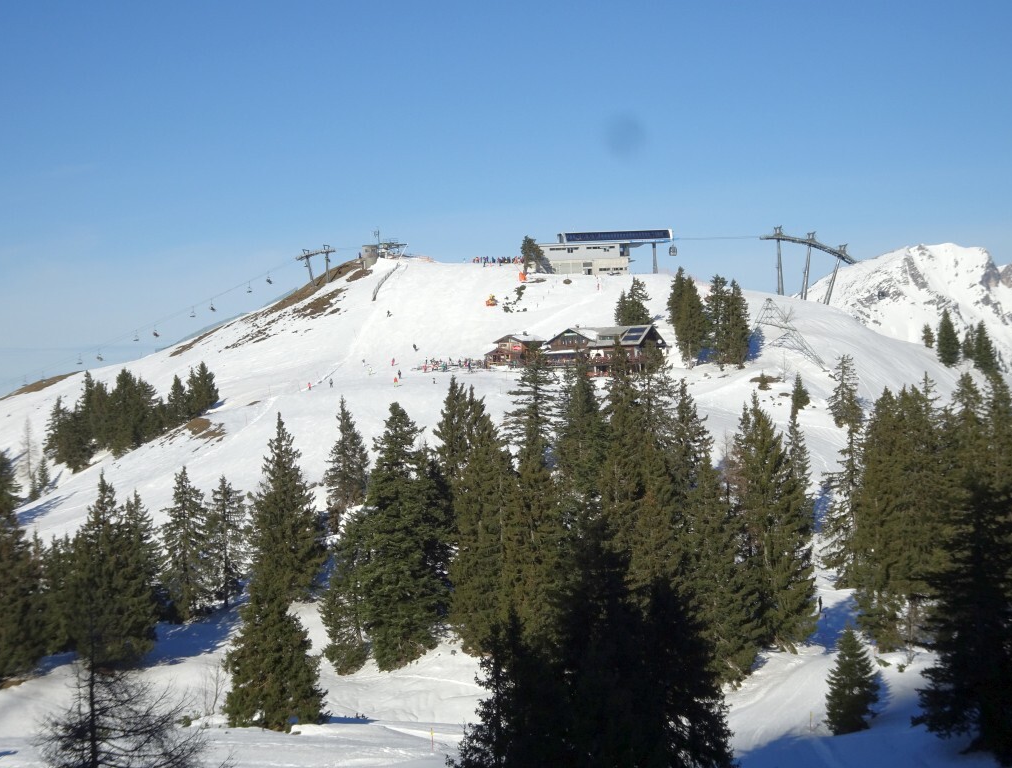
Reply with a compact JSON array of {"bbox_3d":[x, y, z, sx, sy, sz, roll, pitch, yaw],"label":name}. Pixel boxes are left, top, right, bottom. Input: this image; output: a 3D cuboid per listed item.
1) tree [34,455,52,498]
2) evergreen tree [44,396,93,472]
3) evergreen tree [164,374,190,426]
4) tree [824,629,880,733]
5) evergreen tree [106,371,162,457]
[{"bbox_3d":[-75.829,15.166,388.000,2.890,7.210,2.890,0,1,0],"label":"tree"},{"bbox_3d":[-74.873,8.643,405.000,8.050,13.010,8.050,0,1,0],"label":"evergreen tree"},{"bbox_3d":[-60.800,3.050,438.000,4.570,9.620,4.430,-1,-1,0],"label":"evergreen tree"},{"bbox_3d":[32.505,27.908,222.000,5.150,9.940,5.150,0,1,0],"label":"tree"},{"bbox_3d":[-65.930,5.060,420.000,9.440,15.620,9.160,-1,-1,0],"label":"evergreen tree"}]

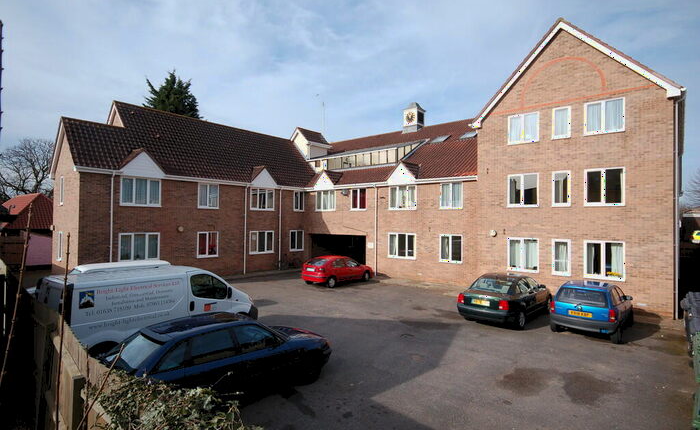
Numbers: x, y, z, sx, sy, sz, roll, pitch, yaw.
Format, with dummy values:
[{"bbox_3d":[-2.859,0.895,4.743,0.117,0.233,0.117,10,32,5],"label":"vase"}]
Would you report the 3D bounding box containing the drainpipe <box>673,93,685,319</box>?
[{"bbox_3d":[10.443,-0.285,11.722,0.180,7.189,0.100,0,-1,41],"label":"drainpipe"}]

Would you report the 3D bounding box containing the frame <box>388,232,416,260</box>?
[{"bbox_3d":[2.902,1.725,20.480,1.780,1.360,0.120,0,-1,40],"label":"frame"}]

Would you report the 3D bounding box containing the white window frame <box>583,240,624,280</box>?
[{"bbox_3d":[9.238,1.657,13.386,1.220,1.370,0.120,0,-1,40],"label":"white window frame"}]

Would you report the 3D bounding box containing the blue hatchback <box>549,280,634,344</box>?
[{"bbox_3d":[7.372,2.675,11.066,1.610,1.420,3.730,0,-1,44],"label":"blue hatchback"}]

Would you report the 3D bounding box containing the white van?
[{"bbox_3d":[-4.580,2.310,9.400,1.920,1.980,4.800,0,-1,37],"label":"white van"}]

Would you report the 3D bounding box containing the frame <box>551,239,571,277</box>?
[{"bbox_3d":[7.892,1.592,13.752,0.601,1.344,0.100,0,-1,41],"label":"frame"}]

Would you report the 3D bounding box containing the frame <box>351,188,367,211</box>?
[{"bbox_3d":[0.540,-0.896,21.498,1.200,1.316,0.100,0,-1,41],"label":"frame"}]

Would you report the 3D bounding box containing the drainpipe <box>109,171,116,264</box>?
[{"bbox_3d":[-10.719,0.761,16.598,0.120,5.440,0.100,0,-1,43],"label":"drainpipe"}]

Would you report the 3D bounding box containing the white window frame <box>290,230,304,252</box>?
[{"bbox_3d":[-3.533,1.747,24.808,0.120,1.360,1.200,0,-1,44],"label":"white window frame"}]

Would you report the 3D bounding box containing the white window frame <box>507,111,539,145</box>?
[{"bbox_3d":[7.155,-3.552,15.247,1.210,1.210,0.120,0,-1,40],"label":"white window frame"}]

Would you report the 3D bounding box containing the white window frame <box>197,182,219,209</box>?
[{"bbox_3d":[-7.668,-1.002,20.076,0.120,1.357,1.195,0,-1,43],"label":"white window frame"}]

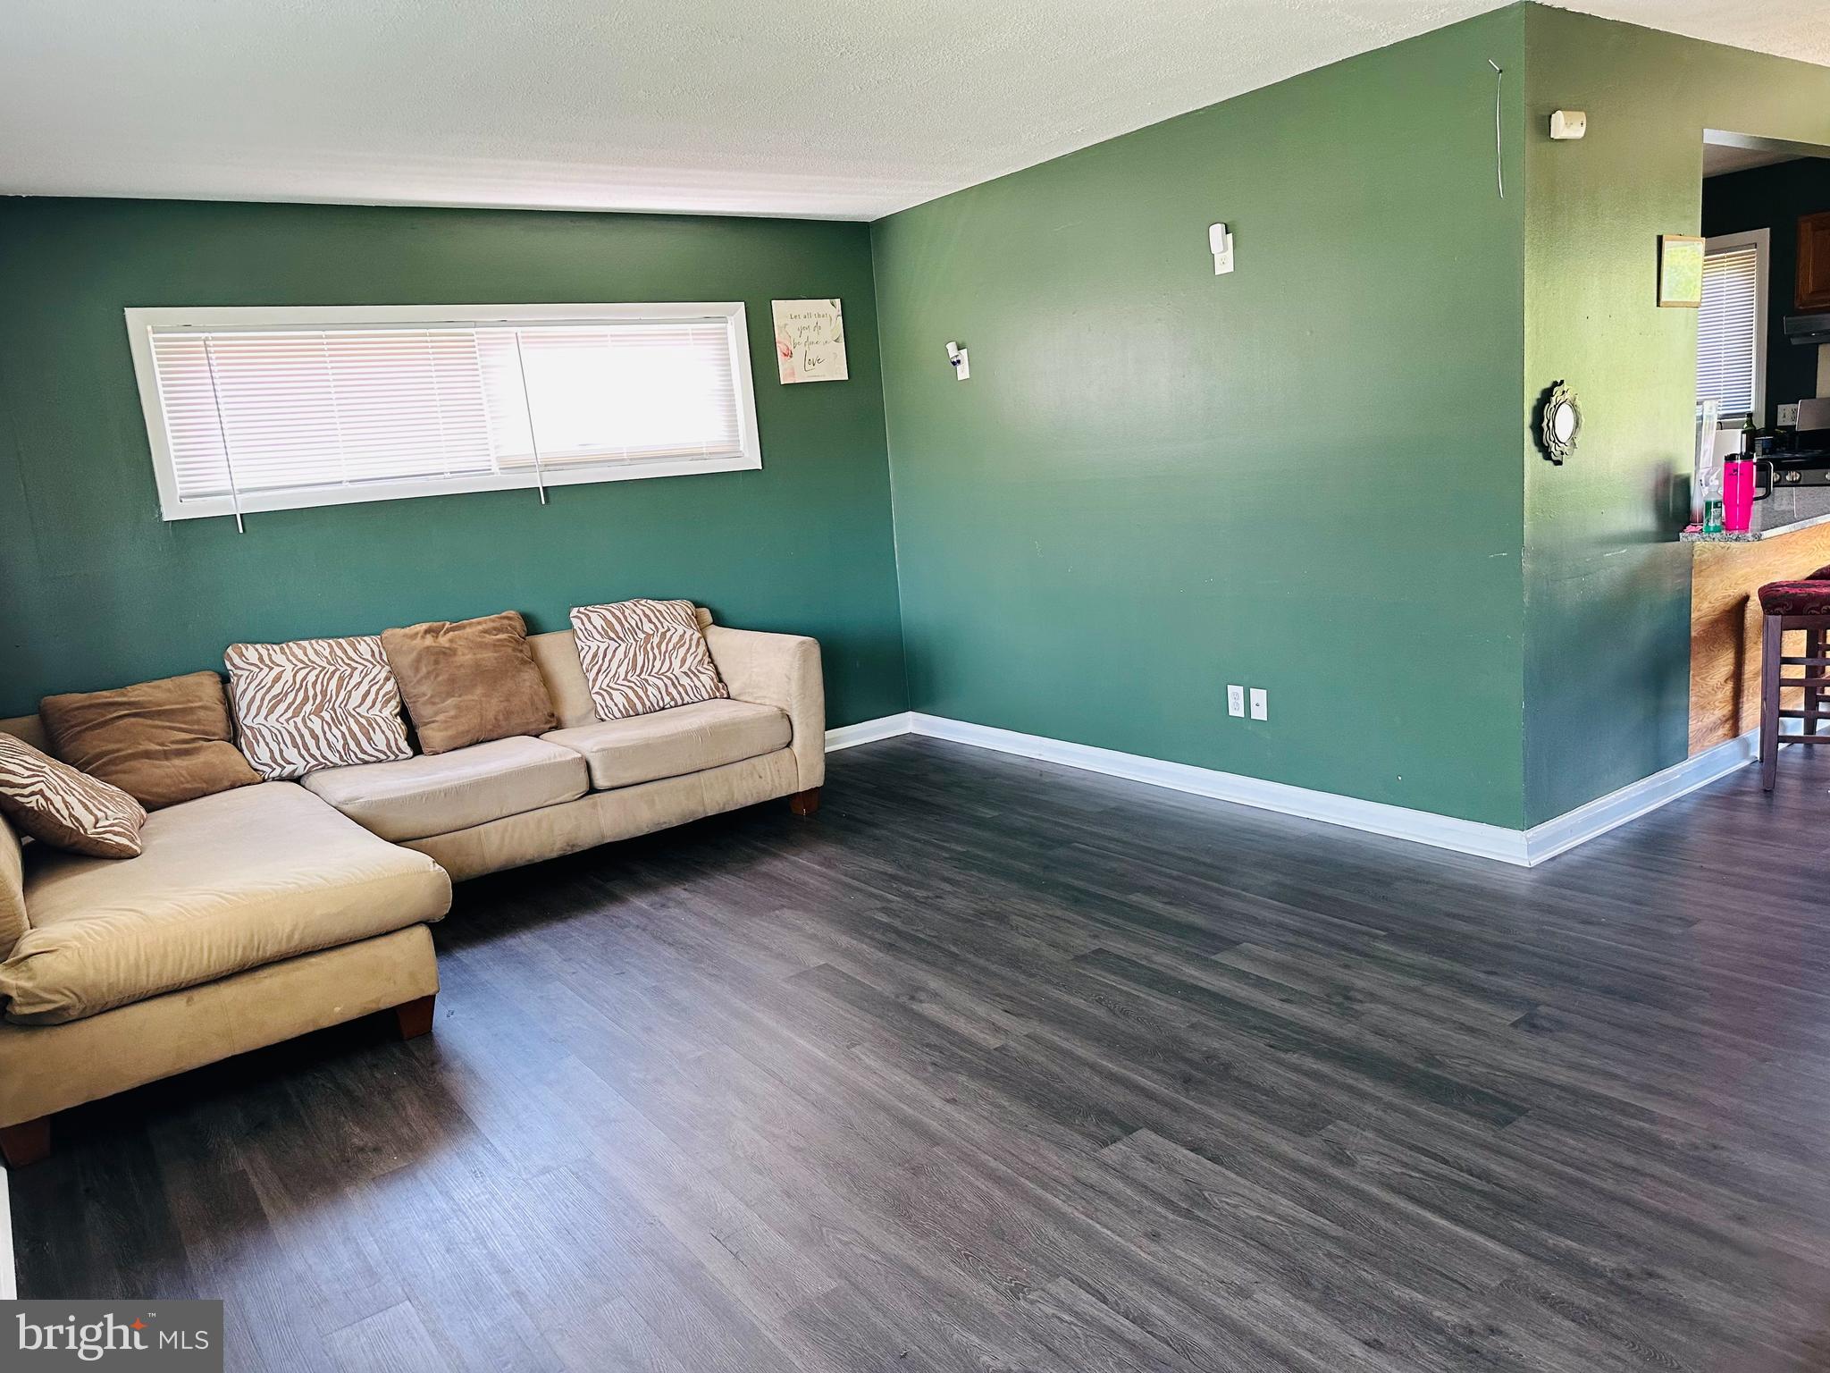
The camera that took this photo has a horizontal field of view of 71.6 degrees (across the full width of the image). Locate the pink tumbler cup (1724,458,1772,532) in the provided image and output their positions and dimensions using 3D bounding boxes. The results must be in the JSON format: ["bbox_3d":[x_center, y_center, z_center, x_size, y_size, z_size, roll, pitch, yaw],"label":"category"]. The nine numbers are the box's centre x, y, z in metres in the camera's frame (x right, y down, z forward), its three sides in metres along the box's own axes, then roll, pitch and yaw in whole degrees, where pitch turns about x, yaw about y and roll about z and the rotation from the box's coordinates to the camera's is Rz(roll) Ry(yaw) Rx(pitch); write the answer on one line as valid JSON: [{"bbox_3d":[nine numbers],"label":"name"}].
[{"bbox_3d":[2.724,-0.636,4.150,0.090,0.255,0.139,-15,14,-43],"label":"pink tumbler cup"}]

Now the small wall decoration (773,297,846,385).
[{"bbox_3d":[-0.477,-1.618,5.937,0.367,0.370,0.025,-12,13,-34],"label":"small wall decoration"}]

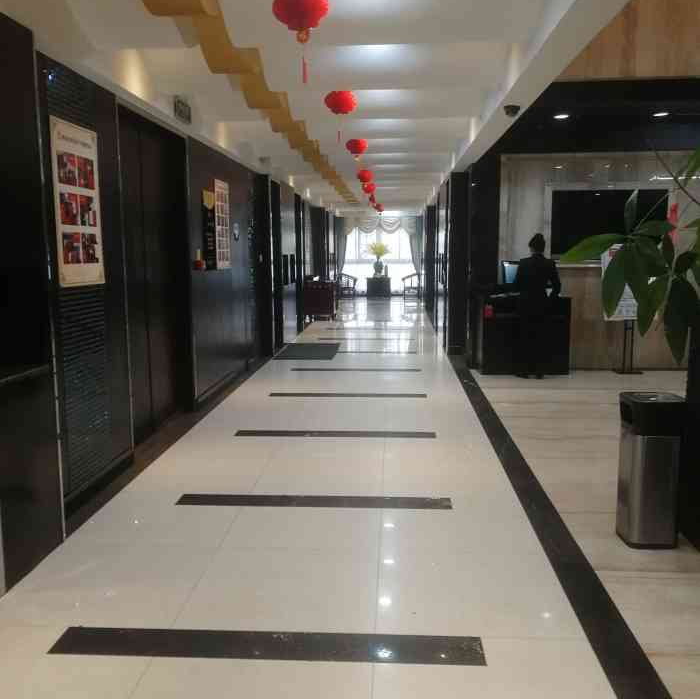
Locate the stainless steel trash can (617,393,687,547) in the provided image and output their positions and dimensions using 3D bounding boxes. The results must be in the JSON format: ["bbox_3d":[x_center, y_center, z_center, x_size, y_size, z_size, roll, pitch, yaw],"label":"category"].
[{"bbox_3d":[1.516,0.604,3.678,0.267,0.738,0.269,0,8,3],"label":"stainless steel trash can"}]

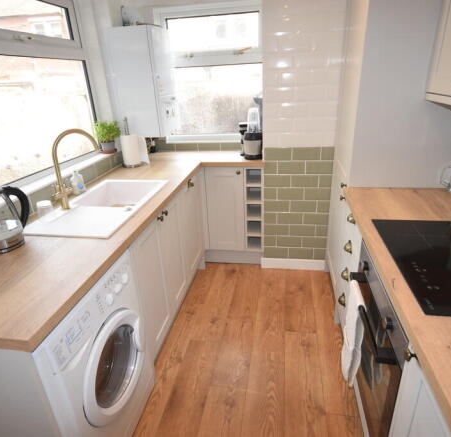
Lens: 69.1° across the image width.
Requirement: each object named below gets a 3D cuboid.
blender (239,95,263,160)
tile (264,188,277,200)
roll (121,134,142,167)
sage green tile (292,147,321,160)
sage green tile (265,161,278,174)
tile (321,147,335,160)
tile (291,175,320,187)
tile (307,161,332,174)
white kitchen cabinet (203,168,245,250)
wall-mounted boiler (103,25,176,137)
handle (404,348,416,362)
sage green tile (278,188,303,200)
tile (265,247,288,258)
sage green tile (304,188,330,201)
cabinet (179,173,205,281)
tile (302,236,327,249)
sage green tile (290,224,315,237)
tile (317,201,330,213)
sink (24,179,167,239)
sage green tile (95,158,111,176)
[{"bbox_3d":[0.210,-0.639,2.447,0.150,0.384,0.148,2,24,10],"label":"blender"},{"bbox_3d":[0.351,-0.188,2.535,0.098,0.100,0.009,1,24,10],"label":"tile"},{"bbox_3d":[-0.707,-0.505,2.461,0.122,0.220,0.122,-3,24,1],"label":"roll"},{"bbox_3d":[0.575,-0.455,2.332,0.199,0.098,0.010,1,24,11],"label":"sage green tile"},{"bbox_3d":[0.338,-0.374,2.406,0.091,0.099,0.010,2,24,10],"label":"sage green tile"},{"bbox_3d":[0.727,-0.459,2.328,0.087,0.100,0.009,1,24,10],"label":"tile"},{"bbox_3d":[0.586,-0.272,2.412,0.199,0.098,0.010,1,24,11],"label":"tile"},{"bbox_3d":[0.683,-0.366,2.377,0.193,0.100,0.009,1,24,10],"label":"tile"},{"bbox_3d":[0.034,-0.132,2.777,0.300,0.710,0.380,1,24,11],"label":"white kitchen cabinet"},{"bbox_3d":[-0.601,-1.004,2.473,0.340,0.700,0.385,1,24,10],"label":"wall-mounted boiler"},{"bbox_3d":[0.494,0.366,0.878,0.028,0.032,0.032,1,24,10],"label":"handle"},{"bbox_3d":[0.500,-0.184,2.508,0.200,0.100,0.009,1,24,10],"label":"sage green tile"},{"bbox_3d":[0.424,0.284,2.712,0.198,0.100,0.009,1,24,10],"label":"tile"},{"bbox_3d":[0.693,-0.179,2.458,0.192,0.100,0.009,1,24,10],"label":"sage green tile"},{"bbox_3d":[-0.504,0.061,2.402,0.560,0.700,0.440,1,24,11],"label":"cabinet"},{"bbox_3d":[0.720,0.196,2.636,0.200,0.100,0.009,1,24,10],"label":"tile"},{"bbox_3d":[0.612,0.101,2.596,0.199,0.100,0.009,1,24,10],"label":"sage green tile"},{"bbox_3d":[0.736,-0.085,2.458,0.090,0.099,0.010,2,24,10],"label":"tile"},{"bbox_3d":[-0.644,-0.001,1.800,0.464,0.200,0.808,2,24,10],"label":"sink"},{"bbox_3d":[-0.844,-0.364,2.266,0.009,0.097,0.198,1,24,10],"label":"sage green tile"}]

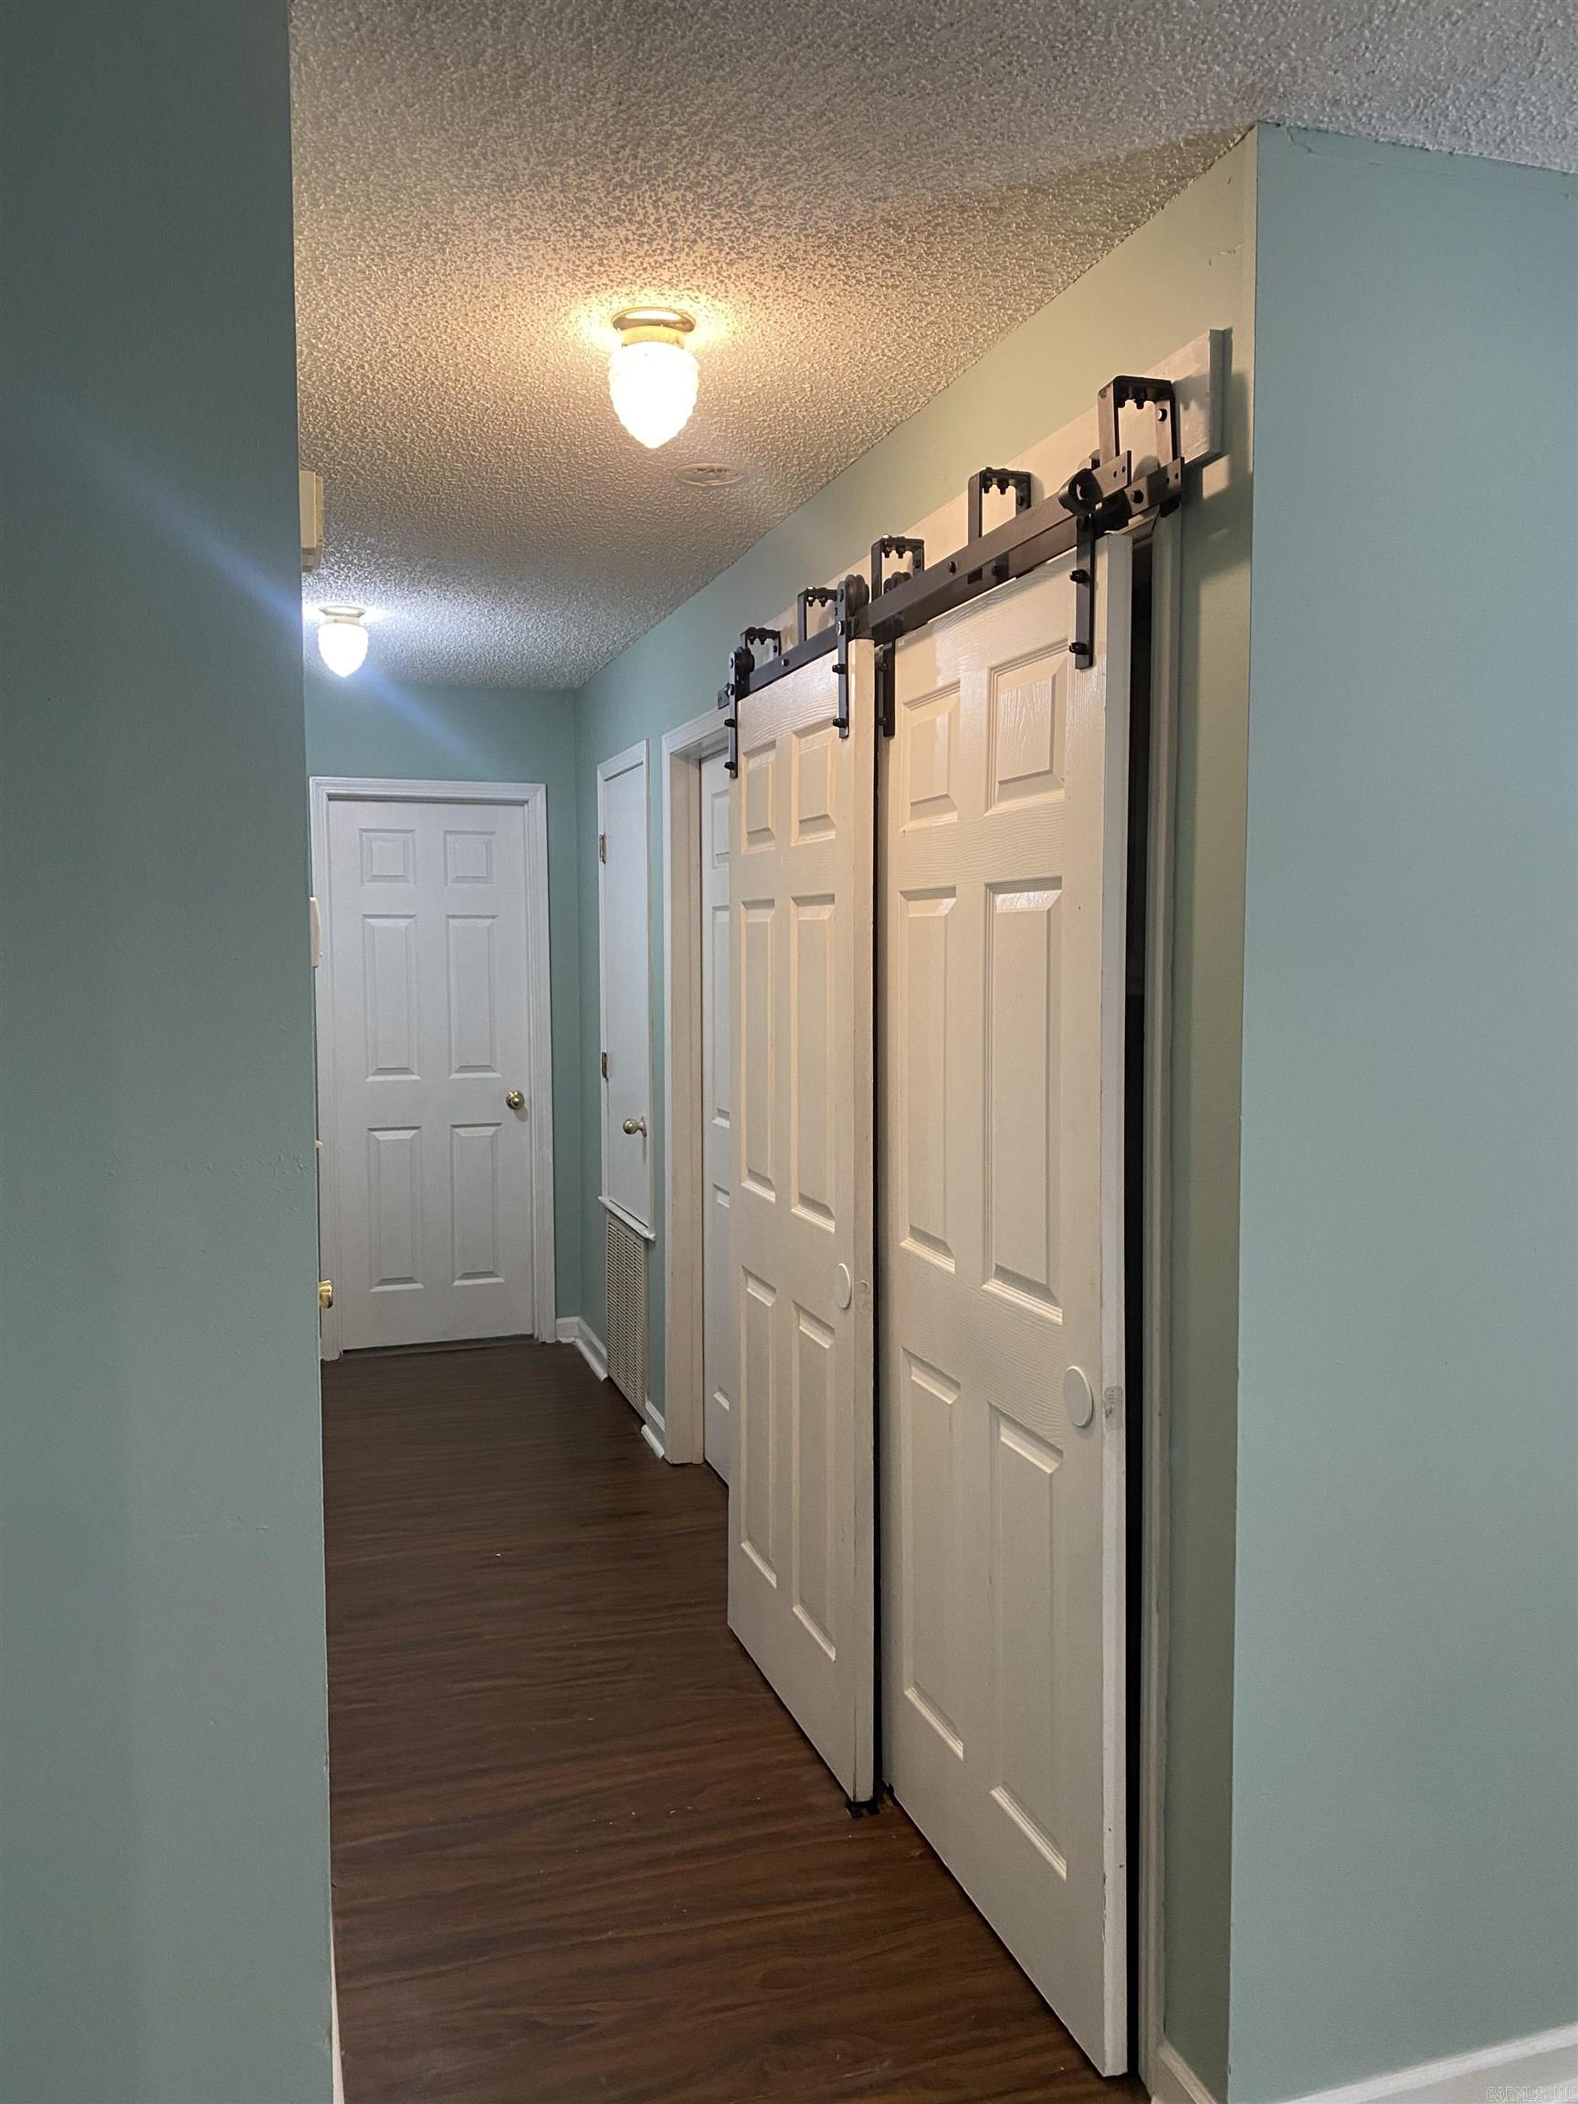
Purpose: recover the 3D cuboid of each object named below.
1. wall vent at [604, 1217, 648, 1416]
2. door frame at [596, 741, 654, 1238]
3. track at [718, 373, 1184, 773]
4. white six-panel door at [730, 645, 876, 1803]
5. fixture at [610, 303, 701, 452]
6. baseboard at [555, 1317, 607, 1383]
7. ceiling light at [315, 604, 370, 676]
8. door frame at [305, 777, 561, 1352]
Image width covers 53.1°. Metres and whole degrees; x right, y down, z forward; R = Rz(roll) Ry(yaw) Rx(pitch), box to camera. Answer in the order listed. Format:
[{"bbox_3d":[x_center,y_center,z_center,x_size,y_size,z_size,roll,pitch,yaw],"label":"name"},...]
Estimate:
[{"bbox_3d":[-0.537,0.857,5.219,0.027,0.582,0.570,-1,4,-18],"label":"wall vent"},{"bbox_3d":[-0.533,-0.201,5.115,0.045,1.510,0.750,-1,4,-18],"label":"door frame"},{"bbox_3d":[0.172,-0.688,2.644,0.180,0.305,1.725,-1,4,-18],"label":"track"},{"bbox_3d":[0.005,0.290,3.042,0.038,1.983,0.767,-1,4,-18],"label":"white six-panel door"},{"bbox_3d":[-0.205,-1.014,2.401,0.136,0.191,0.136,0,4,0],"label":"fixture"},{"bbox_3d":[-0.744,1.078,5.740,0.099,0.080,0.589,-1,4,-18],"label":"baseboard"},{"bbox_3d":[-1.248,-1.144,4.425,0.140,0.190,0.140,-1,4,-18],"label":"ceiling light"},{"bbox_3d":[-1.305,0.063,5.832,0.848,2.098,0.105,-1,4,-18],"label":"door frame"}]

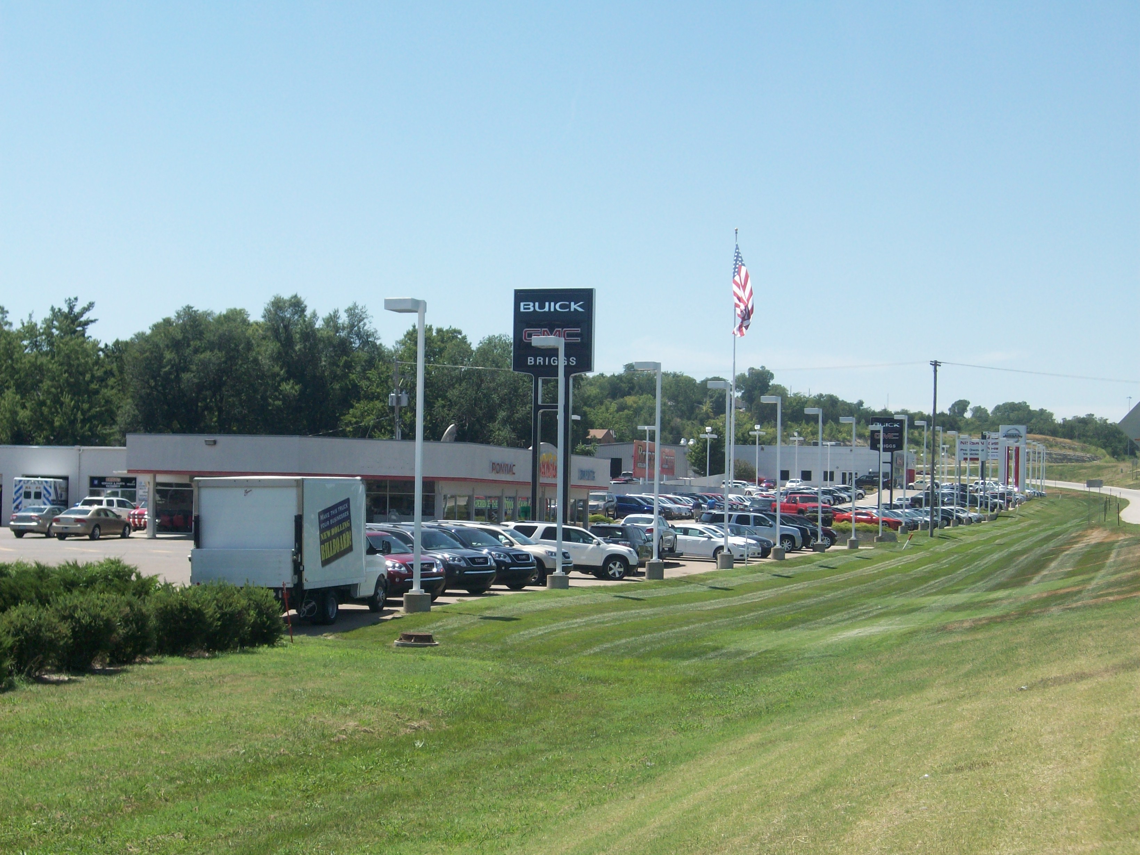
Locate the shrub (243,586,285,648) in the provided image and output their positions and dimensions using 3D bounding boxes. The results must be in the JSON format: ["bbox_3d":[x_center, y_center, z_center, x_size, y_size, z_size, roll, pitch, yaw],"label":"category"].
[{"bbox_3d":[-5.351,3.291,37.800,0.850,1.100,0.900,1,-2,0],"label":"shrub"}]

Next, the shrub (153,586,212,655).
[{"bbox_3d":[-6.522,3.250,36.546,1.050,1.180,1.050,1,-2,0],"label":"shrub"}]

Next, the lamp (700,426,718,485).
[{"bbox_3d":[13.572,3.317,213.000,1.550,6.700,0.700,0,-2,15],"label":"lamp"}]

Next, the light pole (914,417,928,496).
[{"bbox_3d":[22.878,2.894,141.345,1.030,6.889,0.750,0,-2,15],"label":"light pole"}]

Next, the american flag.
[{"bbox_3d":[15.898,-12.661,200.000,1.850,8.400,0.900,1,-2,0],"label":"american flag"}]

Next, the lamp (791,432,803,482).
[{"bbox_3d":[27.948,3.953,268.000,1.500,6.900,0.700,0,-2,15],"label":"lamp"}]

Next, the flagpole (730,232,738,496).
[{"bbox_3d":[15.116,-6.202,200.356,0.300,24.300,0.300,1,-2,0],"label":"flagpole"}]

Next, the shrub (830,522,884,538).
[{"bbox_3d":[16.650,5.937,126.000,3.200,0.900,1.500,0,-2,15],"label":"shrub"}]

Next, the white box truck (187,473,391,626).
[{"bbox_3d":[-6.320,2.820,50.400,2.420,3.250,6.600,0,-2,13],"label":"white box truck"}]

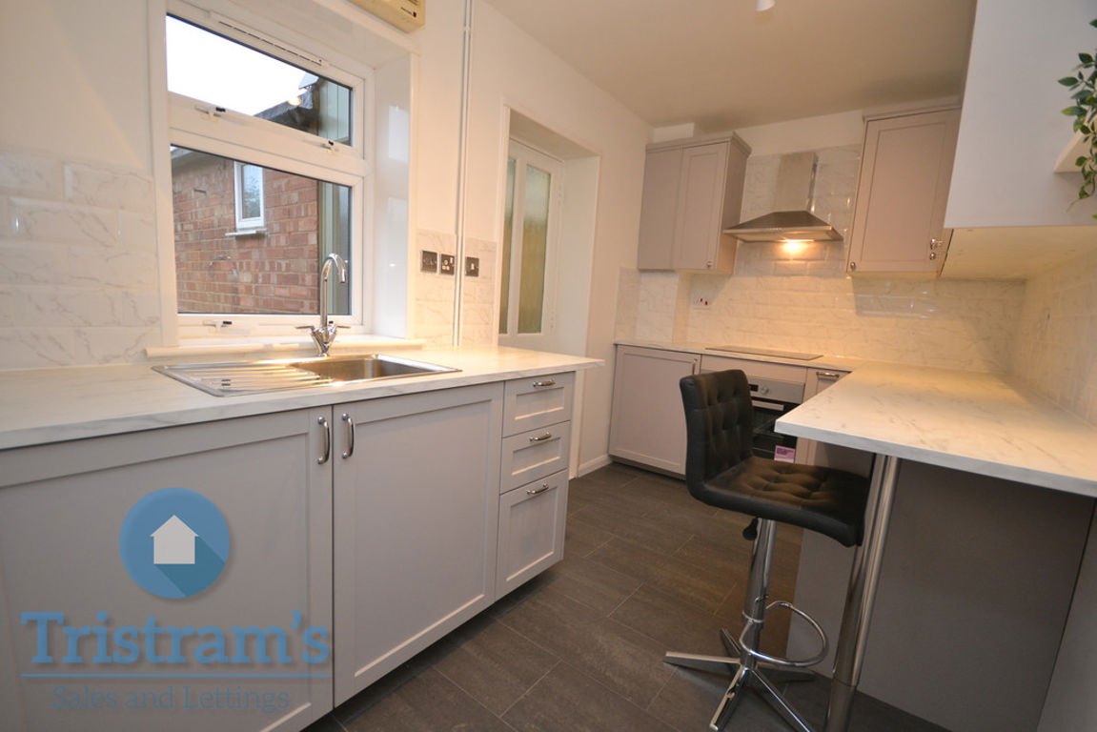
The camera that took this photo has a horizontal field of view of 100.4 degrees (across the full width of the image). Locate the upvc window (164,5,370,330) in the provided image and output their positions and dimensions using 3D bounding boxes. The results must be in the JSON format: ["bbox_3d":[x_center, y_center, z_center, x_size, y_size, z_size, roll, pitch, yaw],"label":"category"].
[{"bbox_3d":[-1.057,-0.691,1.762,0.080,1.135,0.800,9,10,38],"label":"upvc window"}]

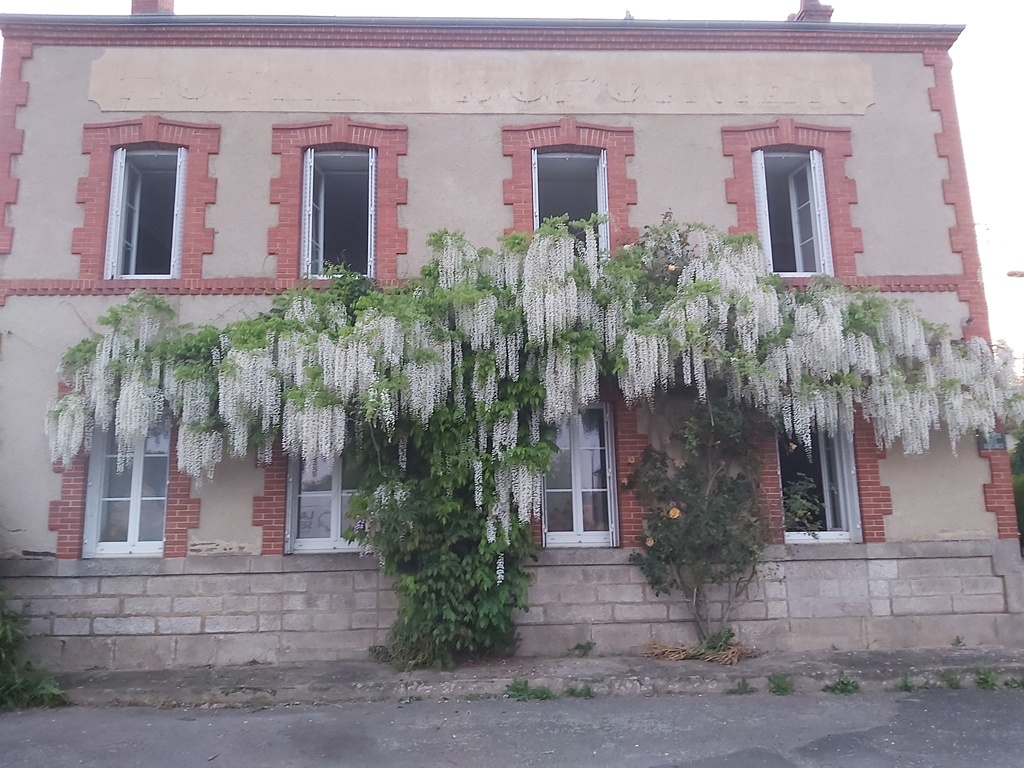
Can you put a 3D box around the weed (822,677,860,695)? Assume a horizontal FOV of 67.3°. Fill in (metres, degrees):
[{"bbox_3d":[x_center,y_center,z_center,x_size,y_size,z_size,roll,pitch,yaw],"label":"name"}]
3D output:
[{"bbox_3d":[2.942,2.678,6.868,0.326,0.131,0.200,-1,-10,-2],"label":"weed"}]

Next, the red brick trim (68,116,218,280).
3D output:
[{"bbox_3d":[-4.173,-2.129,8.836,1.546,1.970,0.160,-1,-10,-2],"label":"red brick trim"}]

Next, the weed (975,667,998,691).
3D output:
[{"bbox_3d":[4.466,2.776,7.239,0.232,0.186,0.190,-1,-11,-3],"label":"weed"}]

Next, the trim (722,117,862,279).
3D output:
[{"bbox_3d":[3.409,-2.266,9.426,1.622,2.103,0.180,-1,-11,-3],"label":"trim"}]

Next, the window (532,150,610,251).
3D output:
[{"bbox_3d":[0.710,-2.056,9.307,0.915,1.667,0.240,-1,-11,-3],"label":"window"}]

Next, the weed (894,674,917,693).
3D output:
[{"bbox_3d":[3.524,2.674,6.890,0.182,0.123,0.170,-1,-10,-2],"label":"weed"}]

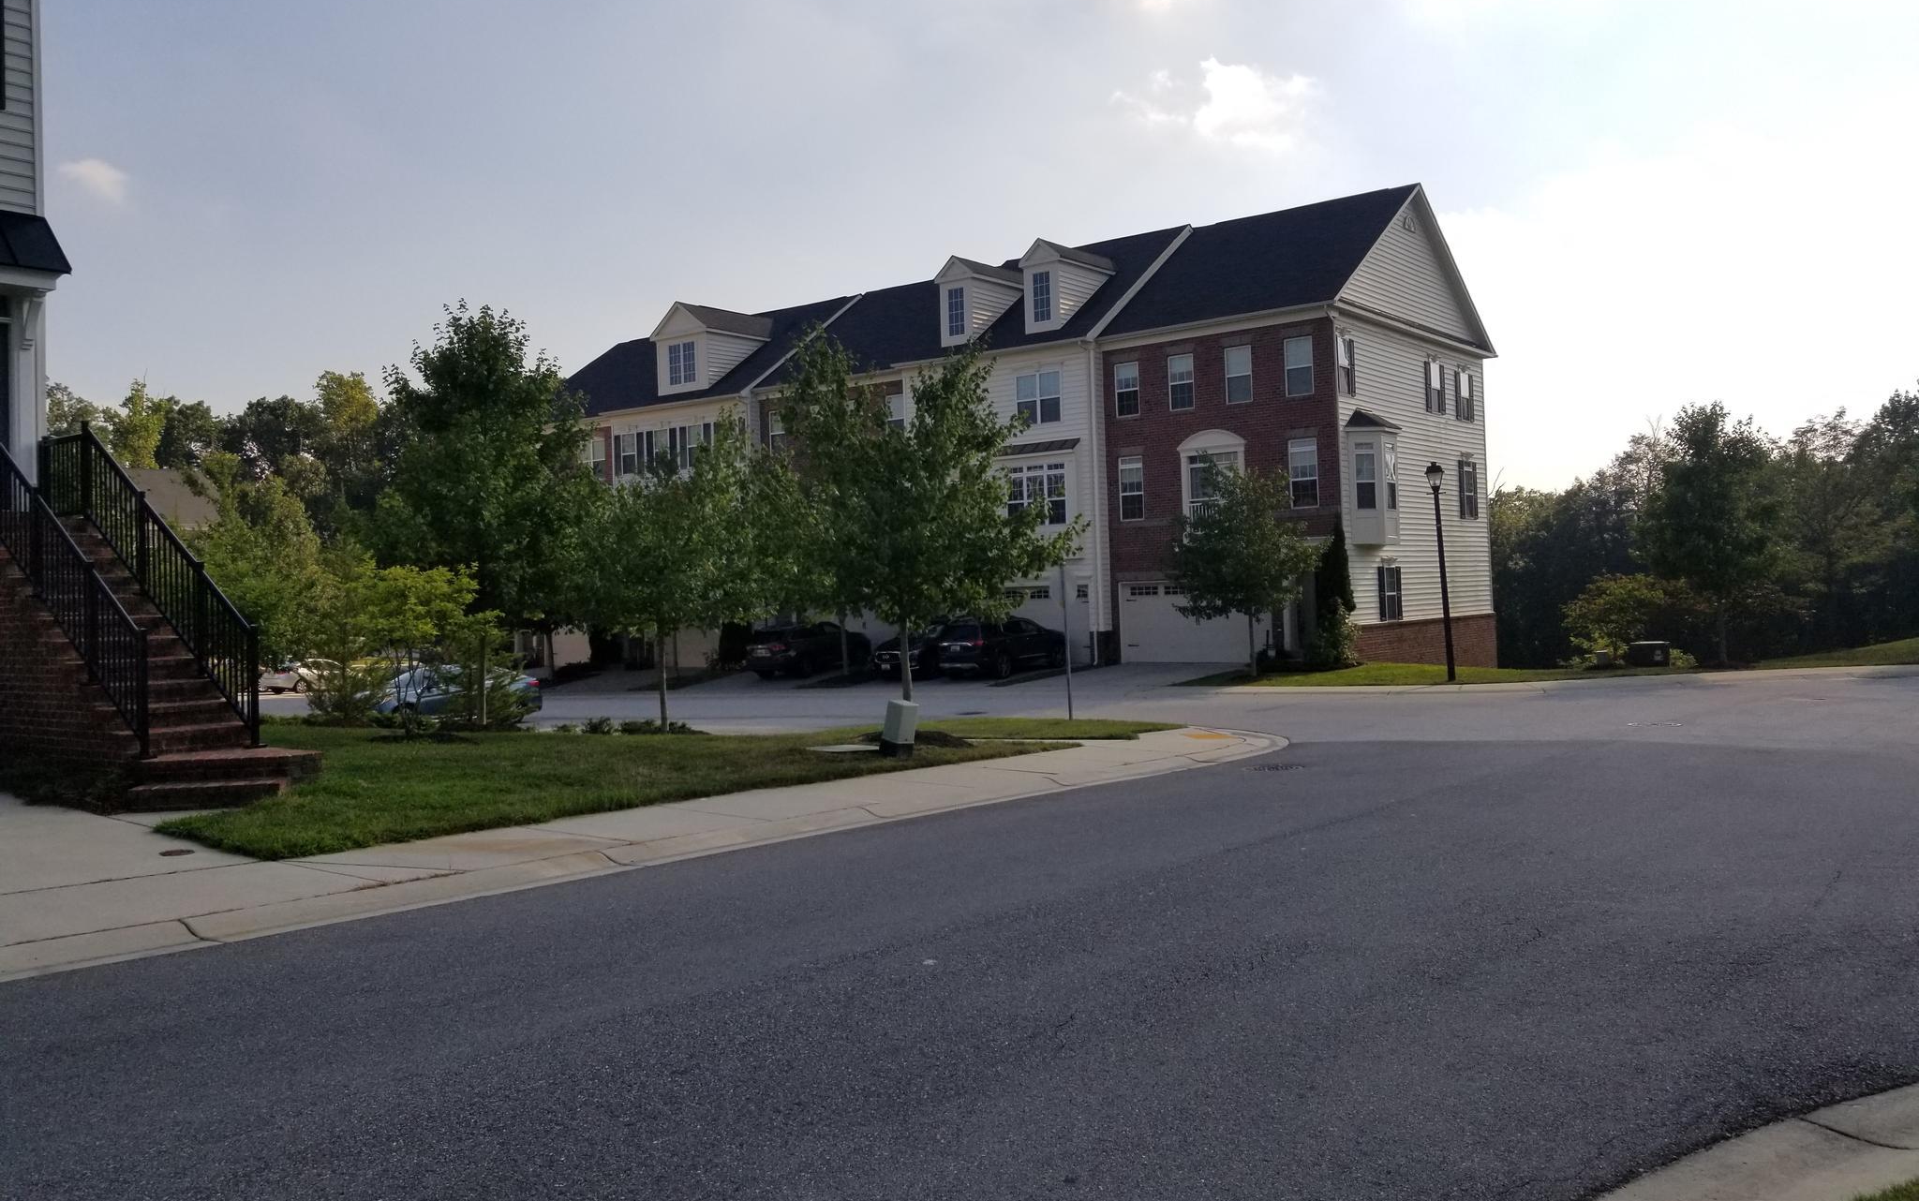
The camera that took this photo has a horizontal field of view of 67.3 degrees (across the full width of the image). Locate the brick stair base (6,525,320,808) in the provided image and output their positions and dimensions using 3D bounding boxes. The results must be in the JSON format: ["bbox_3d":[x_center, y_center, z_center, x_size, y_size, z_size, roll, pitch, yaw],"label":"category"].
[{"bbox_3d":[-7.181,0.410,12.174,5.346,2.396,1.238,-2,0,38],"label":"brick stair base"}]

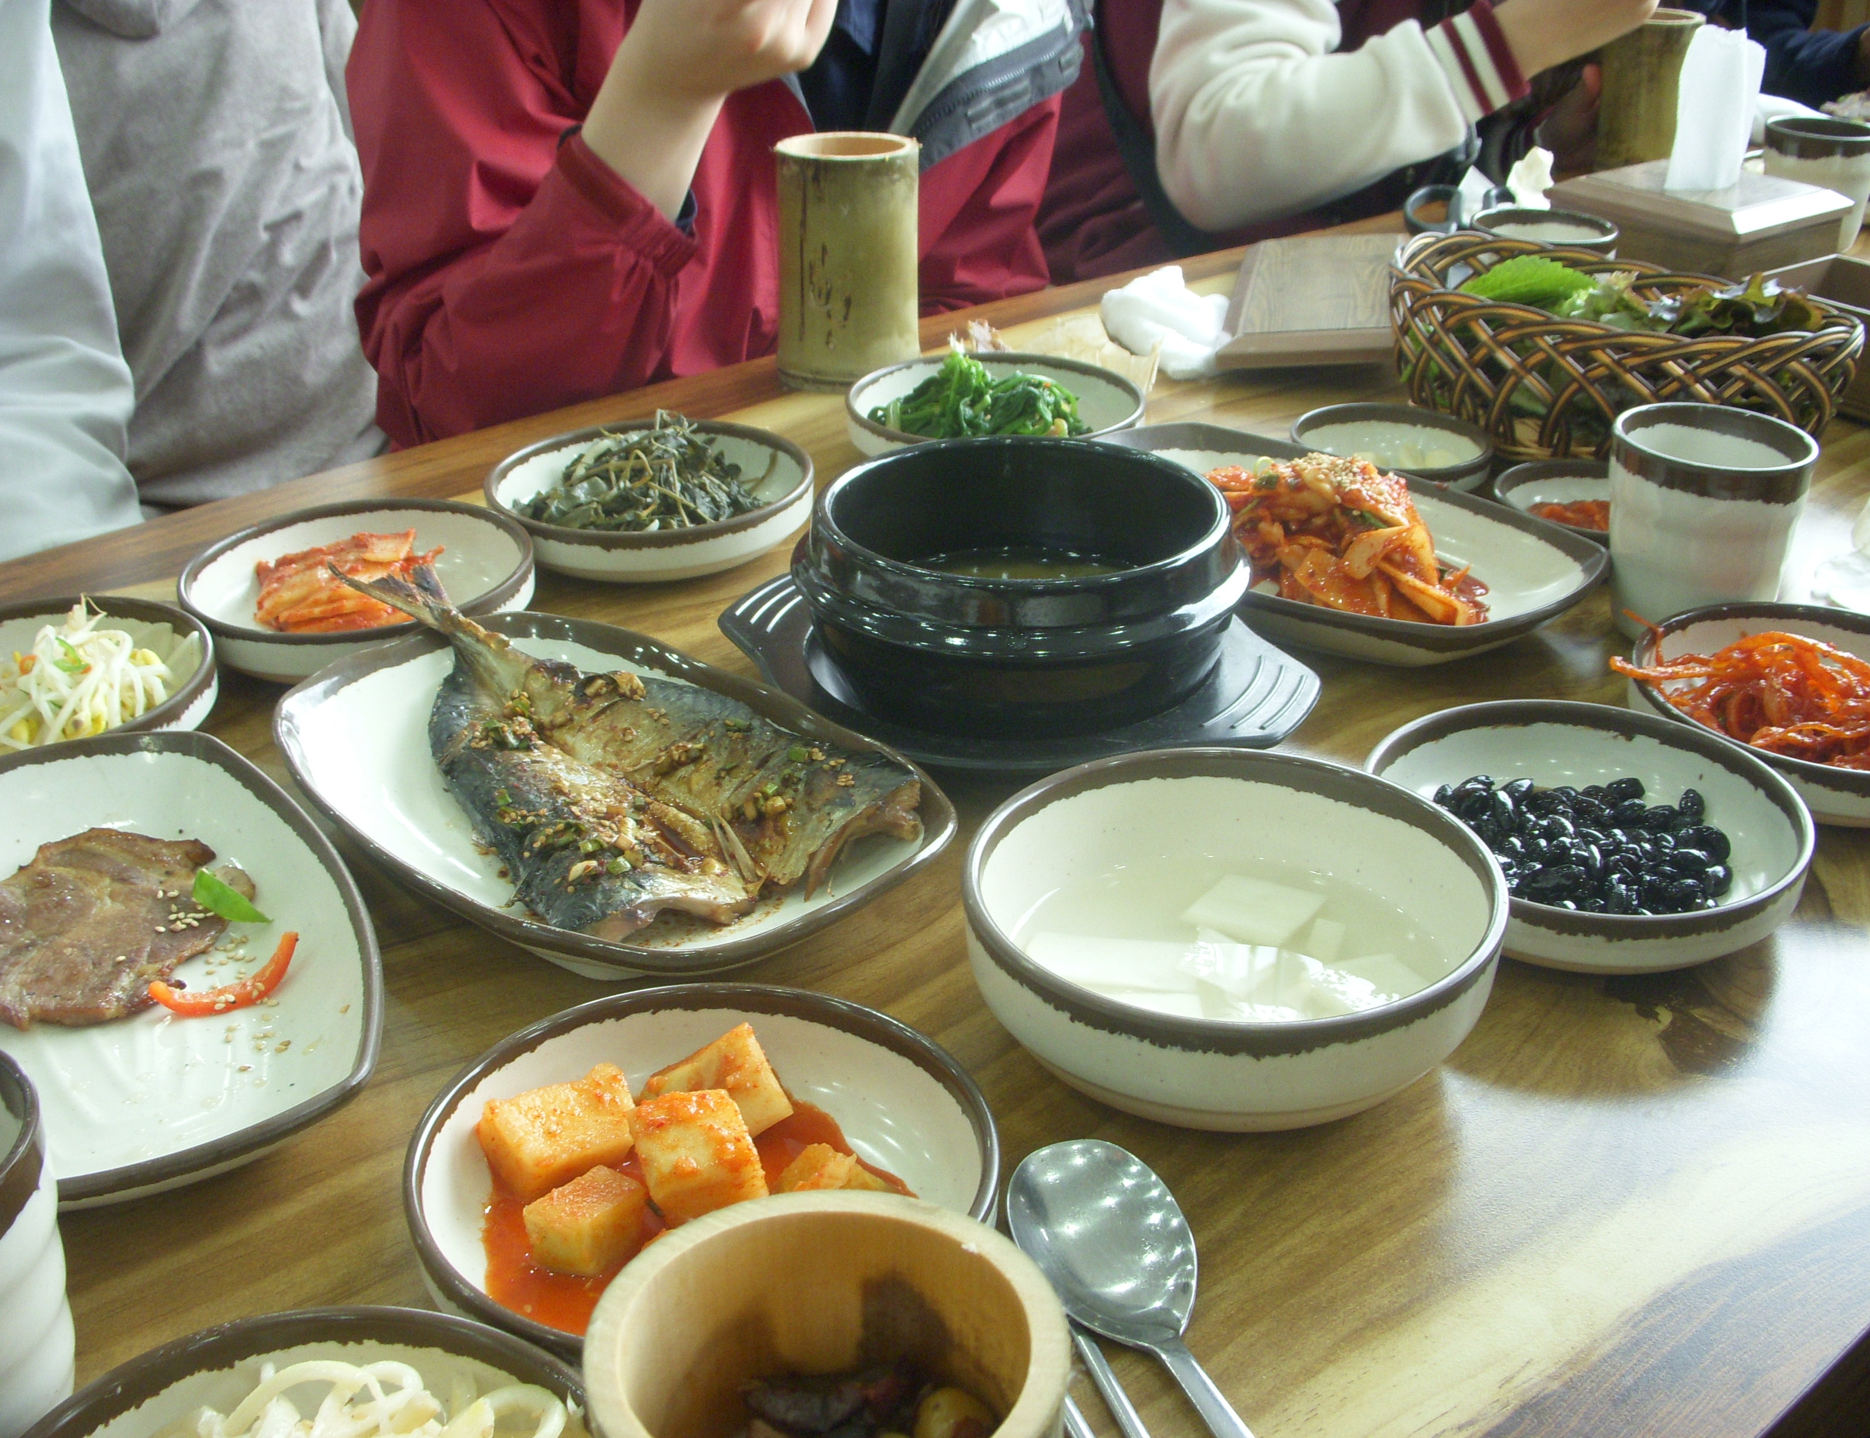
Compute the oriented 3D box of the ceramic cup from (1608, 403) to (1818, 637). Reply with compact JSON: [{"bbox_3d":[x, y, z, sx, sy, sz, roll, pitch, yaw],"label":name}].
[{"bbox_3d":[0.300,-0.073,0.825,0.075,0.081,0.075,10,29,19],"label":"ceramic cup"}]

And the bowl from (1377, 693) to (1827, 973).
[{"bbox_3d":[0.202,0.038,0.665,0.138,0.030,0.138,0,27,0],"label":"bowl"}]

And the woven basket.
[{"bbox_3d":[0.321,-0.176,1.032,0.235,0.075,0.125,24,36,39],"label":"woven basket"}]

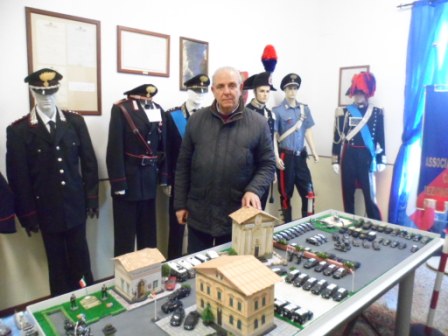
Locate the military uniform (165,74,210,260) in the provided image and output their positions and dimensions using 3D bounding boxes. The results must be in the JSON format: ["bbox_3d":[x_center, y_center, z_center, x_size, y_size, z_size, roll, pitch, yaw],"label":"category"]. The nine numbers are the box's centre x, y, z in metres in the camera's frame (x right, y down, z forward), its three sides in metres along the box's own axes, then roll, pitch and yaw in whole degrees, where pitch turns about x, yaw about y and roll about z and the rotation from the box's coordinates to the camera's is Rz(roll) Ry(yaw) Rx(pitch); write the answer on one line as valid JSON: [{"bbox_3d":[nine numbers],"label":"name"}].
[{"bbox_3d":[-0.265,0.103,2.941,0.540,1.786,0.350,-6,11,-34],"label":"military uniform"}]

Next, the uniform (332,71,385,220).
[{"bbox_3d":[1.472,-0.065,3.706,0.560,1.913,0.360,5,10,25],"label":"uniform"}]

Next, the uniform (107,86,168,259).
[{"bbox_3d":[-0.671,0.201,2.613,0.490,1.626,0.320,-6,11,-34],"label":"uniform"}]

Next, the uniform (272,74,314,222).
[{"bbox_3d":[0.757,-0.058,3.661,0.480,1.901,0.360,-1,9,-8],"label":"uniform"}]

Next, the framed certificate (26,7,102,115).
[{"bbox_3d":[-1.150,-0.752,2.468,0.495,0.707,0.030,-7,11,-39],"label":"framed certificate"}]

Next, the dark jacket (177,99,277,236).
[{"bbox_3d":[0.003,0.006,2.071,0.620,0.828,0.400,1,9,4],"label":"dark jacket"}]

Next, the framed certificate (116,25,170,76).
[{"bbox_3d":[-0.665,-0.967,2.844,0.477,0.359,0.030,-7,11,-39],"label":"framed certificate"}]

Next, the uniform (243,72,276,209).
[{"bbox_3d":[0.364,-0.016,3.414,0.500,1.886,0.350,-5,10,-30],"label":"uniform"}]

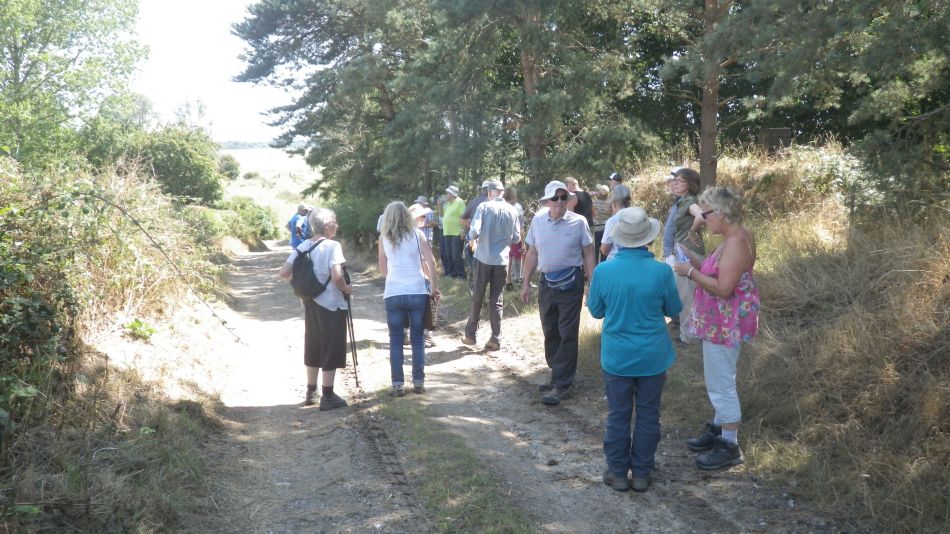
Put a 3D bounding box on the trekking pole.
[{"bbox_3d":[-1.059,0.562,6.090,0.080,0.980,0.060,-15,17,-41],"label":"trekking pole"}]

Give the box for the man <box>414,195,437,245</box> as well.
[{"bbox_3d":[-1.030,-0.612,14.551,0.500,1.720,0.500,1,8,6],"label":"man"}]

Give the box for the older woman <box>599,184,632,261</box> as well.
[{"bbox_3d":[1.434,0.004,6.980,0.500,1.630,0.380,-6,10,-34],"label":"older woman"}]

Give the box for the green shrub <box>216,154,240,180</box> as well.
[{"bbox_3d":[-16.846,-6.807,48.000,1.600,2.000,1.500,0,8,0],"label":"green shrub"}]

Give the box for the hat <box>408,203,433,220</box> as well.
[{"bbox_3d":[-0.636,-0.653,8.300,0.330,0.150,0.360,0,8,0],"label":"hat"}]

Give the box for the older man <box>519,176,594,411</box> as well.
[{"bbox_3d":[0.697,0.201,5.692,0.580,1.770,0.450,2,8,11],"label":"older man"}]

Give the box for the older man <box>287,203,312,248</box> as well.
[{"bbox_3d":[-3.852,-0.491,15.266,0.420,1.720,0.520,7,11,40],"label":"older man"}]

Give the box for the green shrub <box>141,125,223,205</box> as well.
[{"bbox_3d":[-11.029,-3.852,26.500,2.700,3.000,2.500,0,8,0],"label":"green shrub"}]

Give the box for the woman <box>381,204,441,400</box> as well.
[{"bbox_3d":[-0.562,0.273,5.934,0.500,1.660,0.360,1,8,6],"label":"woman"}]

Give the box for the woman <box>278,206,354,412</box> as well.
[{"bbox_3d":[-1.337,0.339,5.756,0.430,1.630,0.510,-8,11,-42],"label":"woman"}]

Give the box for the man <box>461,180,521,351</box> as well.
[{"bbox_3d":[0.188,-0.011,7.445,0.560,1.770,0.480,-2,9,-14],"label":"man"}]

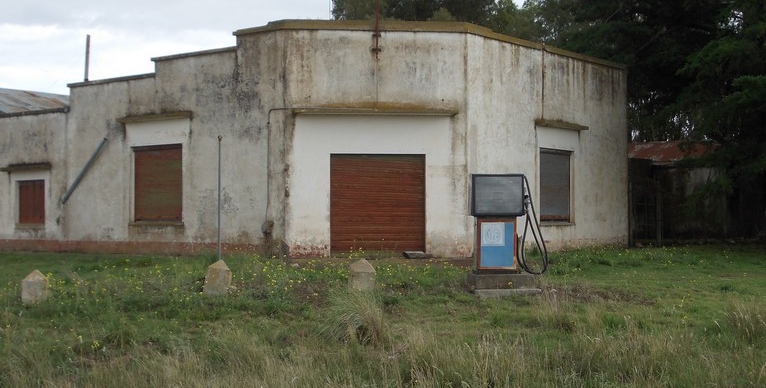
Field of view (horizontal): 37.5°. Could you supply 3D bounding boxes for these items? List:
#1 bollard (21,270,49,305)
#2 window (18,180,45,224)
[{"bbox_3d":[-4.840,1.305,15.700,0.340,0.494,0.340,0,-1,-9],"label":"bollard"},{"bbox_3d":[-10.131,0.232,32.631,1.190,1.243,0.070,-1,-1,37],"label":"window"}]

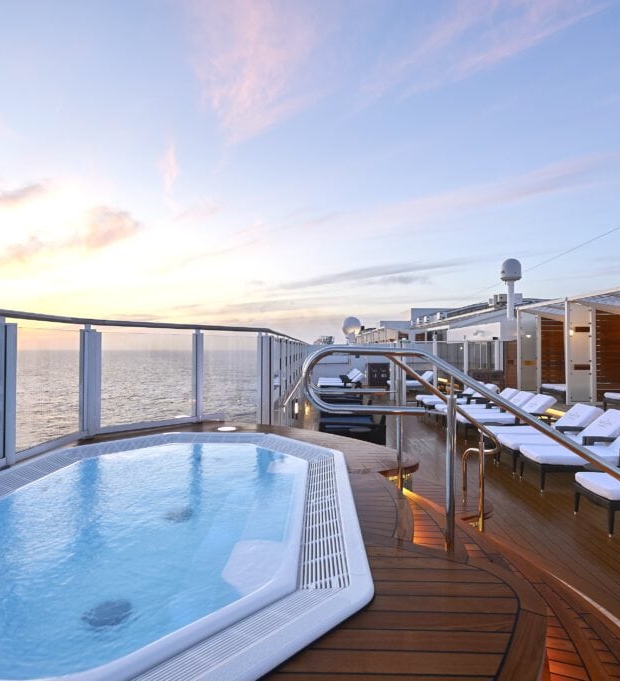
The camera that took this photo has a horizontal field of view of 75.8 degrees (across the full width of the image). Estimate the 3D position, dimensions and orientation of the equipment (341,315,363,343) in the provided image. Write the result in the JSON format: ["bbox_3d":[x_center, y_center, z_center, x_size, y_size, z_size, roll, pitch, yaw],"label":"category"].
[{"bbox_3d":[4.011,-1.003,38.000,1.850,2.500,1.850,0,-1,2],"label":"equipment"}]

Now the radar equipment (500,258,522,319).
[{"bbox_3d":[11.377,-2.921,22.500,1.060,3.420,1.060,0,-1,2],"label":"radar equipment"}]

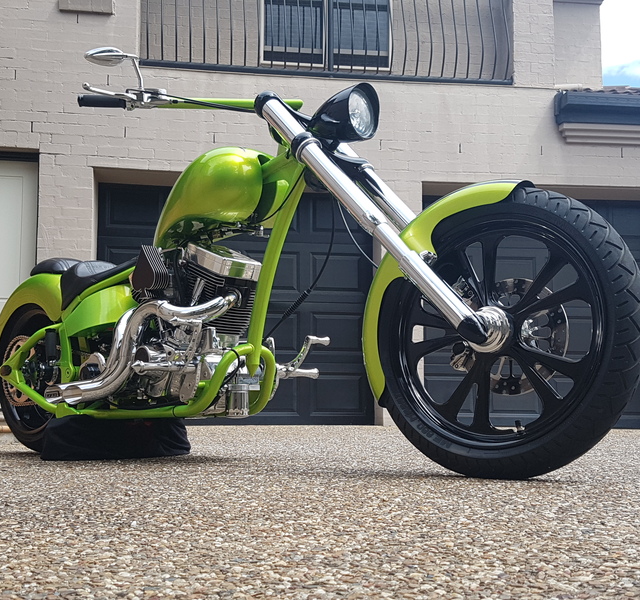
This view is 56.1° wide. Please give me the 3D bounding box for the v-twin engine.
[{"bbox_3d":[-0.562,0.105,2.097,0.800,0.560,0.400,-5,-11,34],"label":"v-twin engine"}]

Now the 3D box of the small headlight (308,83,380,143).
[{"bbox_3d":[0.079,-0.577,1.850,0.205,0.170,0.165,-5,-11,34],"label":"small headlight"}]

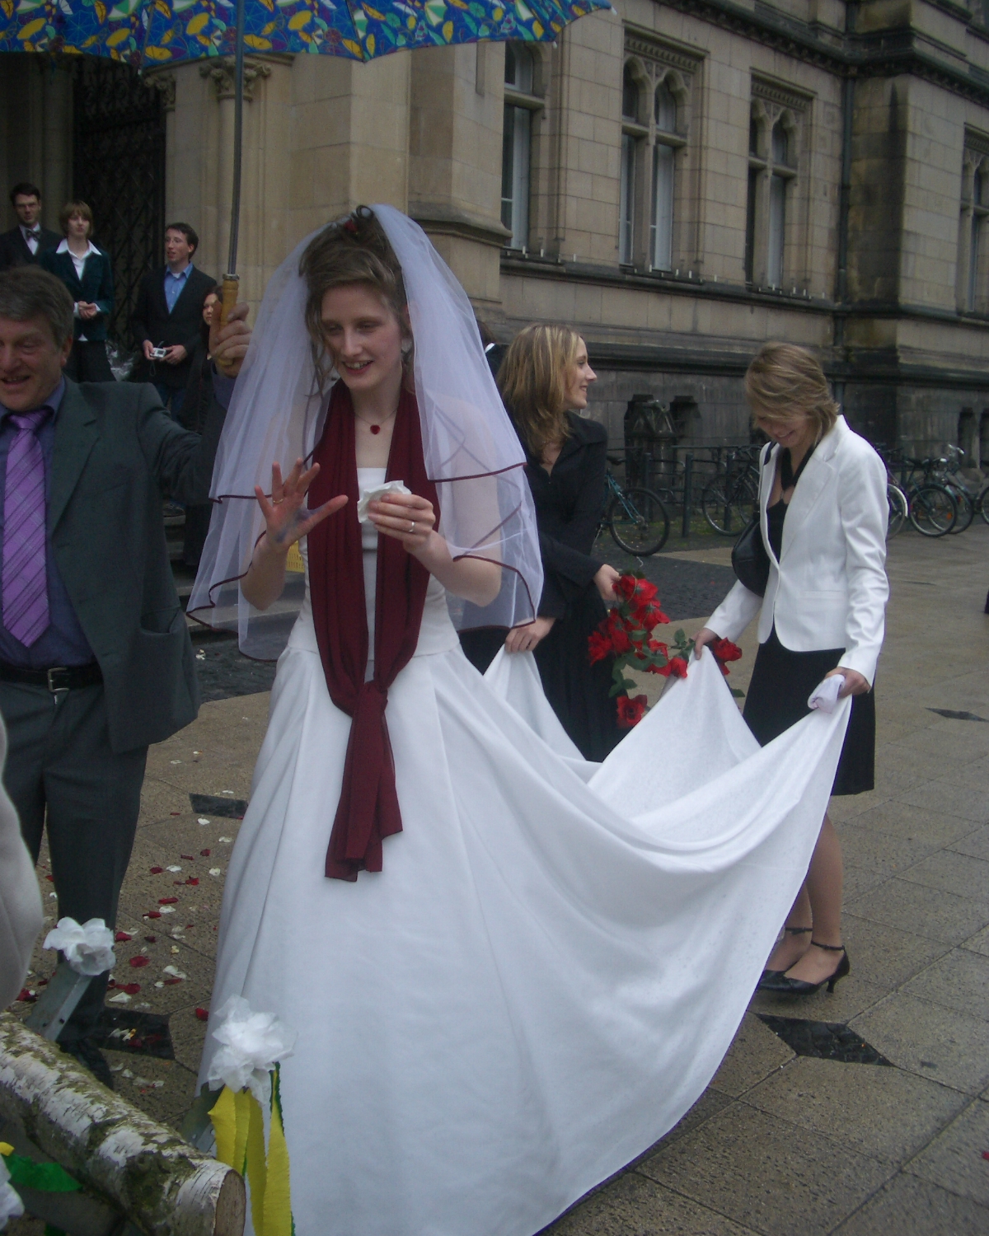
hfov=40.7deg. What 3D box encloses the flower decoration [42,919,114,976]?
[{"bbox_3d":[-0.593,0.469,1.900,0.100,0.075,0.090,-2,10,-16],"label":"flower decoration"}]

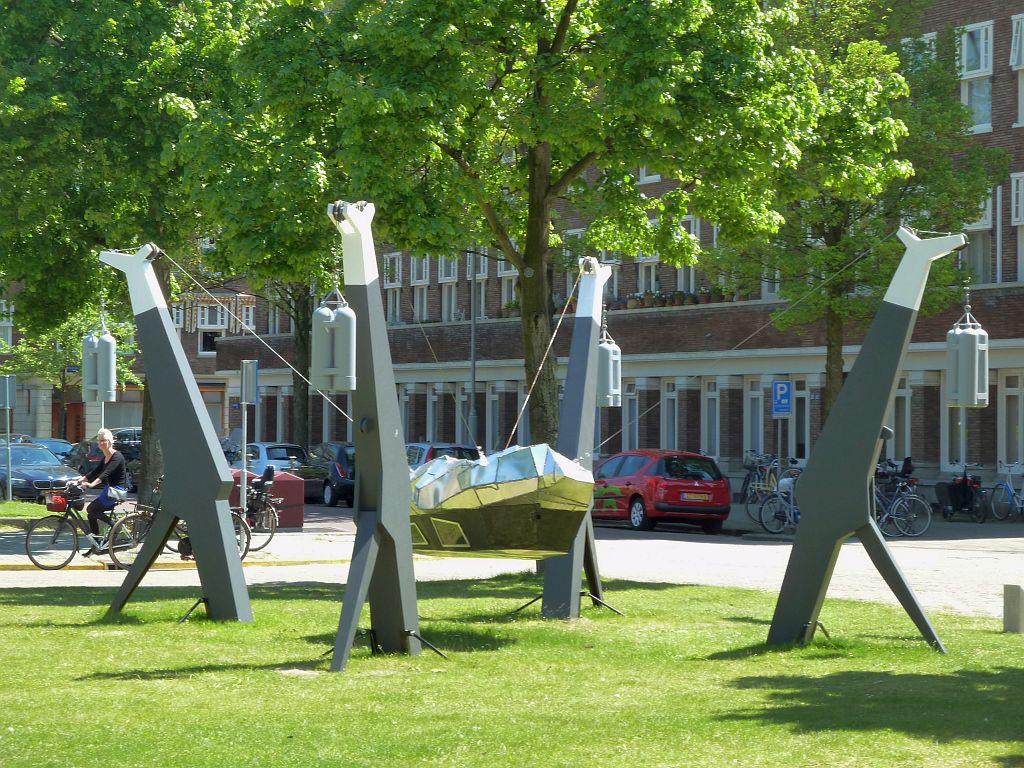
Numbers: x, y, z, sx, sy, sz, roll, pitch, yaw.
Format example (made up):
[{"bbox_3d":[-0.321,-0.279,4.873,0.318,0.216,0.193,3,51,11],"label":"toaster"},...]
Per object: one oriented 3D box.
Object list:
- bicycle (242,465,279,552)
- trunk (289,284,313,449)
[{"bbox_3d":[-4.115,1.753,42.942,1.800,1.200,0.600,0,-1,-26],"label":"bicycle"},{"bbox_3d":[-5.384,0.134,78.503,0.500,5.200,0.500,0,-1,6],"label":"trunk"}]

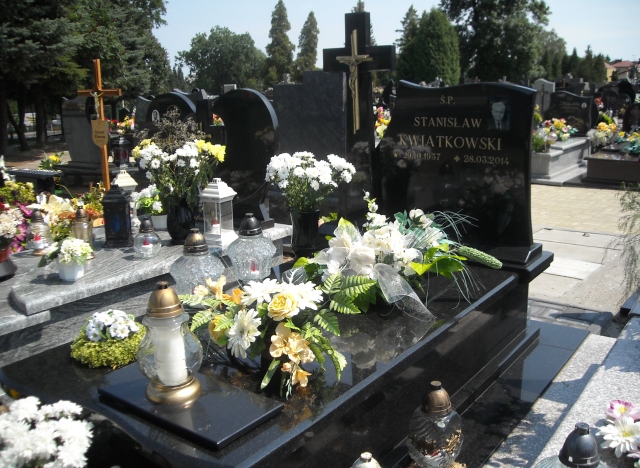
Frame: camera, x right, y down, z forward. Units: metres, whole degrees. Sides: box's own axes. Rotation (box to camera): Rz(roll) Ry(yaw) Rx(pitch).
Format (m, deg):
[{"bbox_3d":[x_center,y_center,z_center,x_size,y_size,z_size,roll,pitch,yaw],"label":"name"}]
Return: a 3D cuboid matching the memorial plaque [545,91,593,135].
[{"bbox_3d":[4.292,-2.094,11.200,0.820,0.760,0.120,8,14,33],"label":"memorial plaque"}]

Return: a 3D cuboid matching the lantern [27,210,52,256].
[{"bbox_3d":[-1.380,-0.014,3.162,0.110,0.215,0.110,-5,13,-23],"label":"lantern"}]

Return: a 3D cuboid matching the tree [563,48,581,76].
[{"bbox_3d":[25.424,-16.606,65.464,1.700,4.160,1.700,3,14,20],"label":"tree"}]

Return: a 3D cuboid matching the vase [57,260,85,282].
[{"bbox_3d":[-1.047,0.146,2.707,0.110,0.090,0.110,-5,13,-21],"label":"vase"}]

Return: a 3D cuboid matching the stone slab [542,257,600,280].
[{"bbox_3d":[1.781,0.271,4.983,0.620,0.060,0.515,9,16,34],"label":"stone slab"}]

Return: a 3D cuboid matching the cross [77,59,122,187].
[{"bbox_3d":[-1.735,-0.766,5.239,0.580,1.250,0.060,8,16,35],"label":"cross"}]

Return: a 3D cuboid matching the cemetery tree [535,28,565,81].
[{"bbox_3d":[22.363,-16.792,62.663,3.000,5.950,3.000,3,14,19],"label":"cemetery tree"}]

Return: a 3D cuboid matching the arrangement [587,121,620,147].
[{"bbox_3d":[4.644,-1.646,10.600,0.500,0.400,0.420,8,14,33],"label":"arrangement"}]

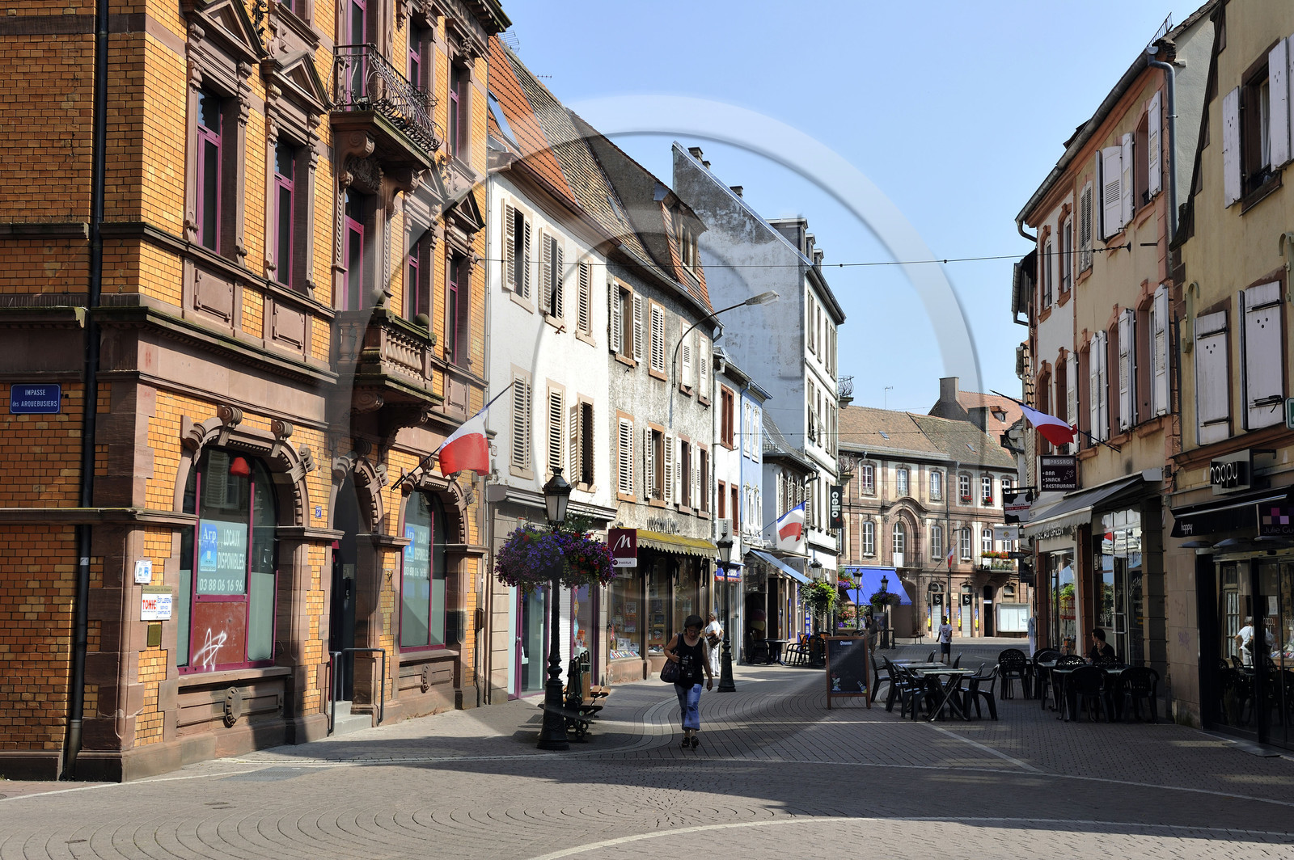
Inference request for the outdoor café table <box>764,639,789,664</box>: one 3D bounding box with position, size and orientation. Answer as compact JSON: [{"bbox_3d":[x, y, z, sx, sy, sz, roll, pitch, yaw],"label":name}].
[{"bbox_3d":[3.899,6.627,51.737,0.720,0.740,0.720,0,-6,0],"label":"outdoor café table"}]

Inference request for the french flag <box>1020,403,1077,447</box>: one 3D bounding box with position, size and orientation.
[{"bbox_3d":[6.706,-0.076,28.800,0.970,0.740,0.250,0,-5,3],"label":"french flag"}]

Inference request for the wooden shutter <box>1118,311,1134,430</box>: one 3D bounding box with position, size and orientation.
[{"bbox_3d":[7.605,-0.925,27.515,0.070,1.920,0.630,-1,-6,7],"label":"wooden shutter"}]

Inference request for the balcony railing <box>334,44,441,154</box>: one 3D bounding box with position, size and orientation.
[{"bbox_3d":[-3.482,-4.366,23.187,0.600,0.810,2.680,-1,-6,10],"label":"balcony railing"}]

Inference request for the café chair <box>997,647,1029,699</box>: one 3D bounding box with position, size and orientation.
[{"bbox_3d":[6.552,4.385,30.925,0.580,0.880,0.580,-1,-6,10],"label":"café chair"}]

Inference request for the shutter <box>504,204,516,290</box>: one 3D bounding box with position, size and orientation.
[{"bbox_3d":[-2.628,-3.517,33.115,0.050,1.671,0.580,-1,-6,12],"label":"shutter"}]

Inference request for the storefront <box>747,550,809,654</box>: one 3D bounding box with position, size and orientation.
[{"bbox_3d":[4.529,6.088,58.887,1.400,3.450,8.600,-1,-6,13],"label":"storefront"}]

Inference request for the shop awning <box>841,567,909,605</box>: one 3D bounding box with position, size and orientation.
[{"bbox_3d":[13.704,9.302,102.673,1.047,2.271,6.246,-4,-7,40],"label":"shop awning"}]

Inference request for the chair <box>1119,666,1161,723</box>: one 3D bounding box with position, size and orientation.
[{"bbox_3d":[7.402,3.963,25.841,0.560,0.830,0.560,-2,-6,26],"label":"chair"}]

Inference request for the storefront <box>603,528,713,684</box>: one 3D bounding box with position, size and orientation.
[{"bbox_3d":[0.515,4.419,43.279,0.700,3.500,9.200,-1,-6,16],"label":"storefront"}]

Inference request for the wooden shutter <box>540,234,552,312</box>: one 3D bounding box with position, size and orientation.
[{"bbox_3d":[-2.006,-3.149,34.378,0.060,1.600,0.560,-1,-6,13],"label":"wooden shutter"}]

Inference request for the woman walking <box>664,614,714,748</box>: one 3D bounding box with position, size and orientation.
[{"bbox_3d":[0.524,3.085,21.259,0.620,1.610,0.420,0,-6,0],"label":"woman walking"}]

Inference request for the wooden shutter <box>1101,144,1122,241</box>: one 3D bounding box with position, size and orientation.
[{"bbox_3d":[7.596,-3.900,28.113,0.060,1.480,0.630,1,-6,-13],"label":"wooden shutter"}]

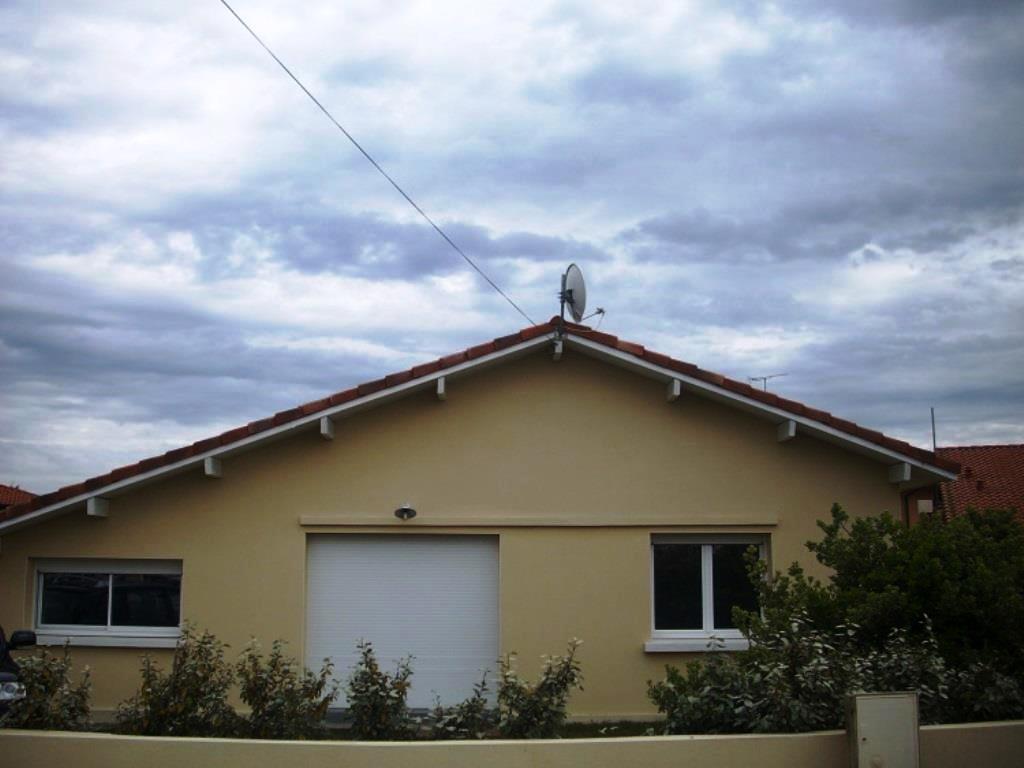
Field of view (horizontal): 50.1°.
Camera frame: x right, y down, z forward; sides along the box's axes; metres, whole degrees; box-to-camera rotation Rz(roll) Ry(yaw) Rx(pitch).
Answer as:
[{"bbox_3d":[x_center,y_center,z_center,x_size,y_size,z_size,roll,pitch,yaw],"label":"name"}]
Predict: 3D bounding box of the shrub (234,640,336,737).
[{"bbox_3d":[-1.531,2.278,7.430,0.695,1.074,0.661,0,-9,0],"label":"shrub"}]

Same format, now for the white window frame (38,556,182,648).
[{"bbox_3d":[-4.919,2.672,13.344,1.840,1.076,0.160,0,-9,0],"label":"white window frame"}]

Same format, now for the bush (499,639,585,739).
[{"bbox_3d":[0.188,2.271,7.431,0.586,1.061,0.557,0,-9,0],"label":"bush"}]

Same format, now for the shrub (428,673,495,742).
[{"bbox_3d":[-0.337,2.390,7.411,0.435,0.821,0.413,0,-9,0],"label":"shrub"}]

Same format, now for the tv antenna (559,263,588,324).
[{"bbox_3d":[0.747,-1.119,13.508,0.250,0.786,0.680,4,-10,-21],"label":"tv antenna"}]

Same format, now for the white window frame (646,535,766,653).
[{"bbox_3d":[2.375,2.552,13.363,1.494,1.416,0.160,0,-9,0],"label":"white window frame"}]

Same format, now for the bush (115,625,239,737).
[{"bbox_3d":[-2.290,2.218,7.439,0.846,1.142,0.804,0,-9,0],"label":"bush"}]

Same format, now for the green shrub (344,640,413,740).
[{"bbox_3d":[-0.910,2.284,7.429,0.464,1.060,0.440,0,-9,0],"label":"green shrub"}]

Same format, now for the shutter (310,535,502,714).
[{"bbox_3d":[-1.341,2.896,13.408,2.375,2.086,0.100,0,-9,0],"label":"shutter"}]

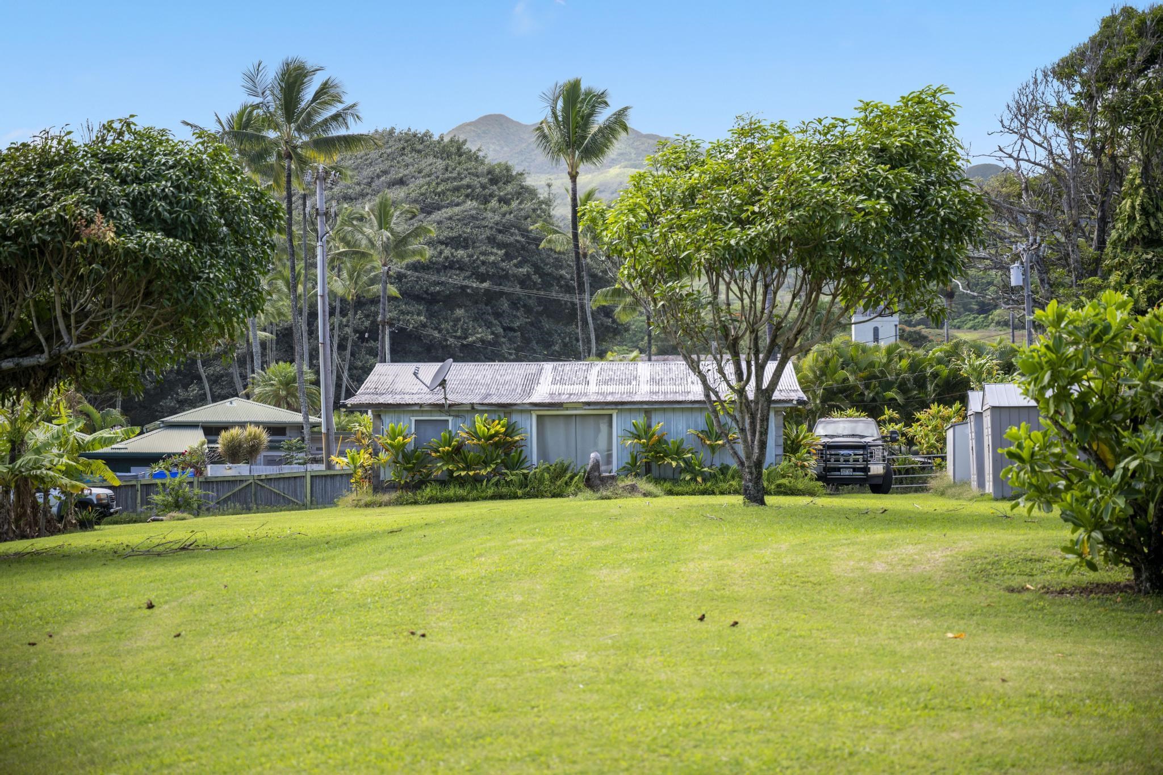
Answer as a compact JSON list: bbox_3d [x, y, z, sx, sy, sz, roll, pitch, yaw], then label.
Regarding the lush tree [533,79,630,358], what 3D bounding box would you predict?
[{"bbox_3d":[0.066,-5.302,109.000,4.800,18.800,4.800,0,-2,0],"label":"lush tree"}]

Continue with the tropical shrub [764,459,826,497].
[{"bbox_3d":[4.674,1.970,49.500,1.400,0.840,1.200,0,-2,0],"label":"tropical shrub"}]

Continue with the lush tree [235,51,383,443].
[{"bbox_3d":[-10.262,-4.098,84.146,5.400,16.433,5.400,0,-2,0],"label":"lush tree"}]

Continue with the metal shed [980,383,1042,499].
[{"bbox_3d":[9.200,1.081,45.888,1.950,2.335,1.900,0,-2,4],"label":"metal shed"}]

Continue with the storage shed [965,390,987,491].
[{"bbox_3d":[10.300,1.270,51.800,2.600,2.380,2.200,0,-2,6],"label":"storage shed"}]

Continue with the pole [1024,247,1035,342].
[{"bbox_3d":[17.088,-0.864,86.000,0.380,9.100,0.380,-1,-2,0],"label":"pole"}]

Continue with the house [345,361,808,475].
[{"bbox_3d":[0.050,0.894,54.696,10.100,3.192,10.000,0,-2,2],"label":"house"}]

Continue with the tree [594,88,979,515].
[{"bbox_3d":[3.875,-1.721,42.564,7.400,7.814,6.800,0,-2,0],"label":"tree"}]

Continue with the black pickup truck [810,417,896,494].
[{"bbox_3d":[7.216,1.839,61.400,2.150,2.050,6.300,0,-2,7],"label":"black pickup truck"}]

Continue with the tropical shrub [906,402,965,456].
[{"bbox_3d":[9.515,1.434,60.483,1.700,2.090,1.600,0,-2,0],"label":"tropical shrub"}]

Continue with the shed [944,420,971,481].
[{"bbox_3d":[9.400,1.578,53.177,1.400,1.611,1.600,0,-2,4],"label":"shed"}]

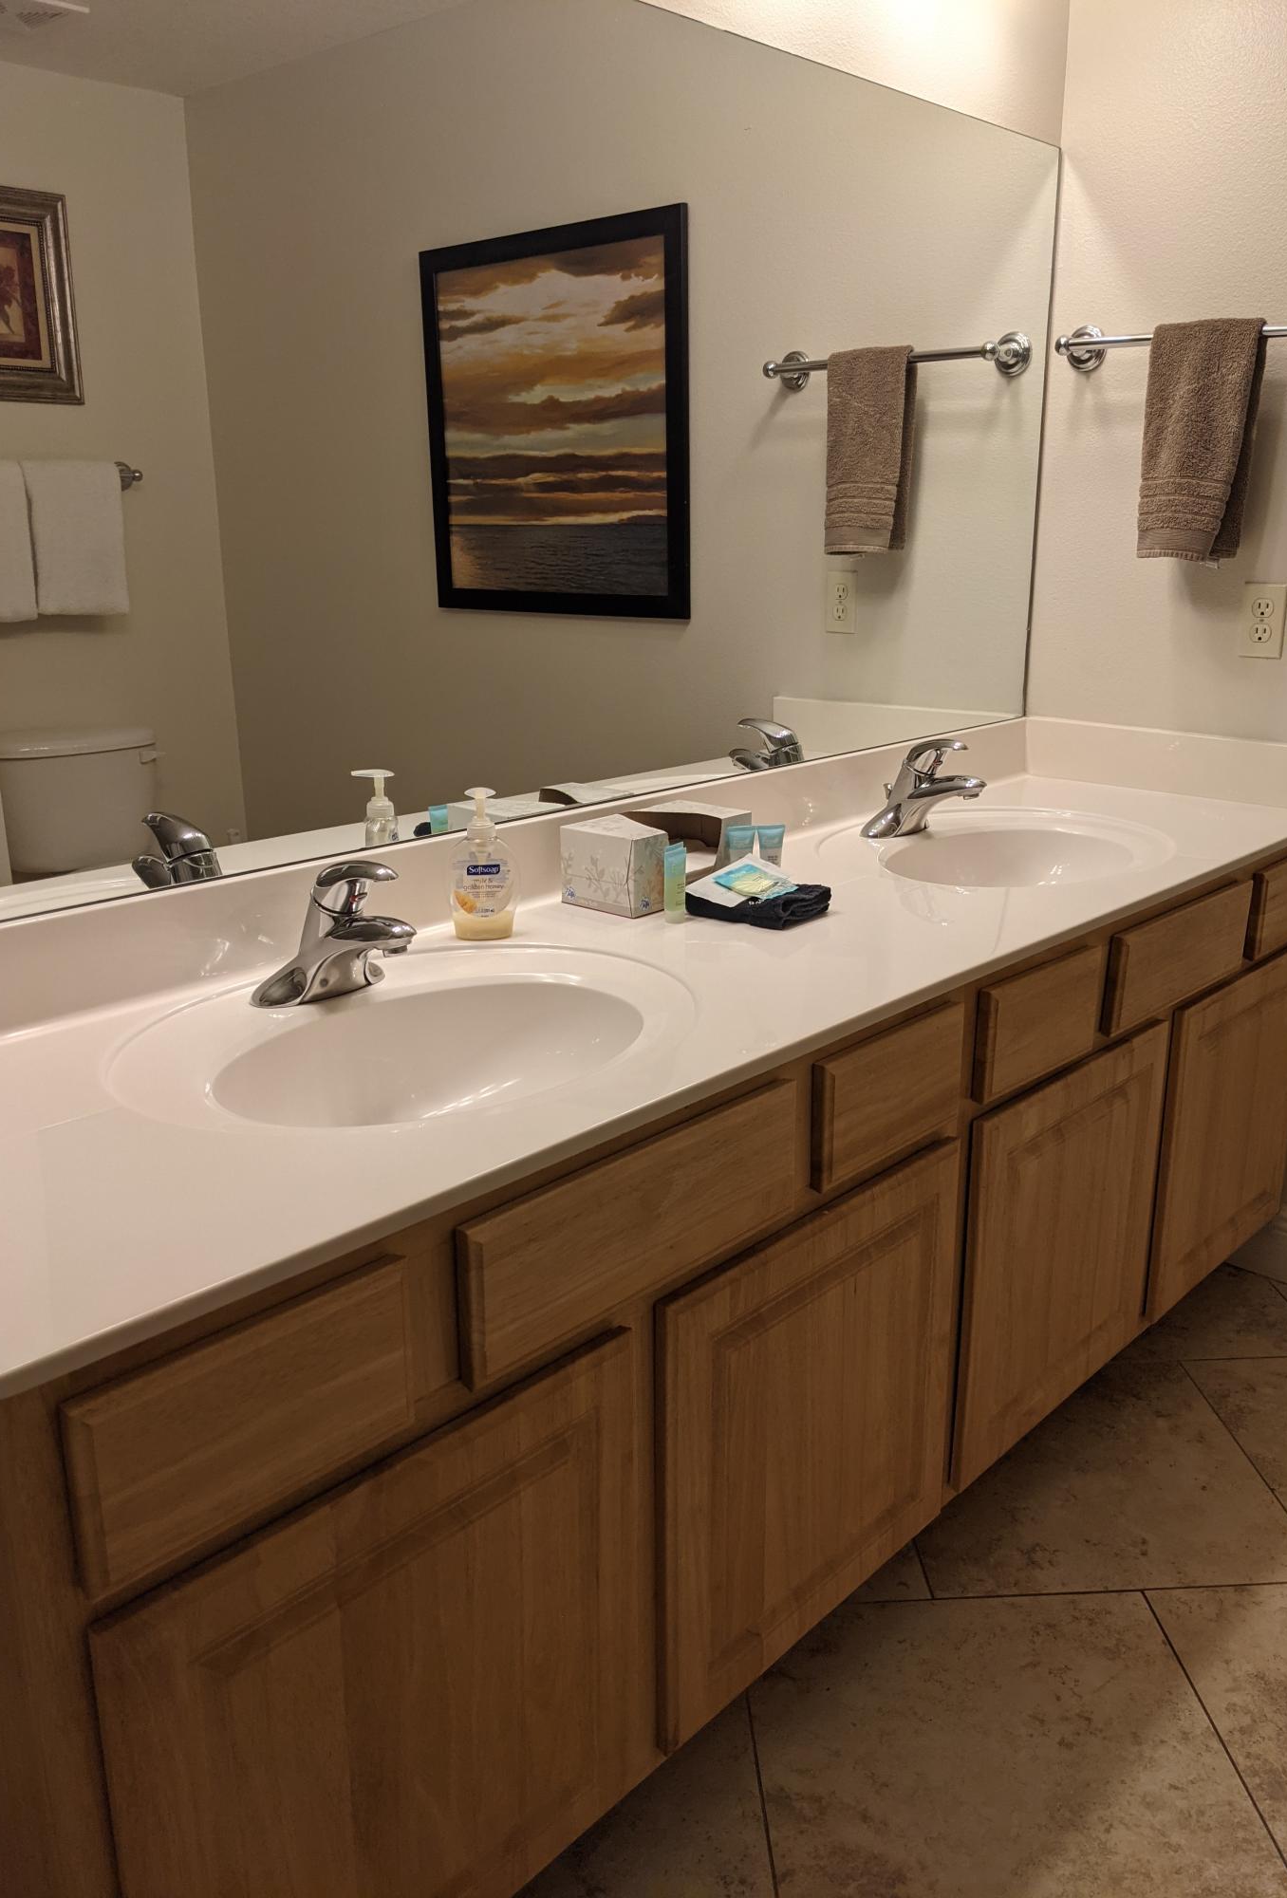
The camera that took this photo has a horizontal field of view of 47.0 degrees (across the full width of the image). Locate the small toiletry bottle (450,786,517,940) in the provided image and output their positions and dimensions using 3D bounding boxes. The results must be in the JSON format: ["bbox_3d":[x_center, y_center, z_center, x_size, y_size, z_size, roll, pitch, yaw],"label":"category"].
[{"bbox_3d":[-0.180,-0.093,1.648,0.078,0.172,0.054,-2,16,-6],"label":"small toiletry bottle"}]

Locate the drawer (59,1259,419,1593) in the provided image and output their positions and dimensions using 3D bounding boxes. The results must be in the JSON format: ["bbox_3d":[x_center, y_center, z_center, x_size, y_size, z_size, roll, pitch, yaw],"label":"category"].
[{"bbox_3d":[-0.260,0.300,0.970,0.030,0.131,0.247,14,22,41],"label":"drawer"}]

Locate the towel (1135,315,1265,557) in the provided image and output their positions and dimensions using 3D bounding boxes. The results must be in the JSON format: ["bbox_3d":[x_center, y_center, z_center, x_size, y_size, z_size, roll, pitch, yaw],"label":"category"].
[{"bbox_3d":[0.845,-0.775,2.267,0.174,0.344,0.070,14,22,41],"label":"towel"}]

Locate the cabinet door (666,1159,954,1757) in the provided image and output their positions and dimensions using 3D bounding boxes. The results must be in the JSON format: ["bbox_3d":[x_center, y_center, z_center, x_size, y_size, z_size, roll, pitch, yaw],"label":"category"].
[{"bbox_3d":[0.179,0.482,1.514,0.018,0.469,0.479,14,22,41],"label":"cabinet door"}]

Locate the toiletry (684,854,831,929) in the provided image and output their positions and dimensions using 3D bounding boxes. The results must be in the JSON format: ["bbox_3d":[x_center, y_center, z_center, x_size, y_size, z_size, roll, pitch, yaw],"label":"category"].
[{"bbox_3d":[0.138,-0.068,1.770,0.148,0.048,0.130,14,22,41],"label":"toiletry"}]

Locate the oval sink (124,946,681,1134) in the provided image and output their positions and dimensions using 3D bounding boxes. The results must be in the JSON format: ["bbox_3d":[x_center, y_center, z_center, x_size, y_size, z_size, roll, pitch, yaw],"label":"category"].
[{"bbox_3d":[-0.219,0.134,1.394,0.455,0.145,0.560,14,22,41],"label":"oval sink"}]

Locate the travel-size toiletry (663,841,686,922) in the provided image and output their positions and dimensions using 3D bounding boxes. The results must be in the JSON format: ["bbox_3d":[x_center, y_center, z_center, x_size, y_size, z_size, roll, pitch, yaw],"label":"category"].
[{"bbox_3d":[0.035,-0.076,1.723,0.026,0.093,0.033,14,22,41],"label":"travel-size toiletry"}]

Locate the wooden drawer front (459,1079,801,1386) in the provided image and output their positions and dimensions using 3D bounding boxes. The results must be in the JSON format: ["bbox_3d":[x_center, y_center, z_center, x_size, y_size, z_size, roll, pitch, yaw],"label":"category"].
[{"bbox_3d":[0.000,0.225,1.241,0.018,0.131,0.396,14,22,41],"label":"wooden drawer front"}]

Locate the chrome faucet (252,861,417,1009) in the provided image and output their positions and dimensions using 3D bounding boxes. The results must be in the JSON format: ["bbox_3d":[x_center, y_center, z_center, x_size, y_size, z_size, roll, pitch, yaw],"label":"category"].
[{"bbox_3d":[-0.282,-0.019,1.437,0.183,0.148,0.152,14,22,41],"label":"chrome faucet"}]

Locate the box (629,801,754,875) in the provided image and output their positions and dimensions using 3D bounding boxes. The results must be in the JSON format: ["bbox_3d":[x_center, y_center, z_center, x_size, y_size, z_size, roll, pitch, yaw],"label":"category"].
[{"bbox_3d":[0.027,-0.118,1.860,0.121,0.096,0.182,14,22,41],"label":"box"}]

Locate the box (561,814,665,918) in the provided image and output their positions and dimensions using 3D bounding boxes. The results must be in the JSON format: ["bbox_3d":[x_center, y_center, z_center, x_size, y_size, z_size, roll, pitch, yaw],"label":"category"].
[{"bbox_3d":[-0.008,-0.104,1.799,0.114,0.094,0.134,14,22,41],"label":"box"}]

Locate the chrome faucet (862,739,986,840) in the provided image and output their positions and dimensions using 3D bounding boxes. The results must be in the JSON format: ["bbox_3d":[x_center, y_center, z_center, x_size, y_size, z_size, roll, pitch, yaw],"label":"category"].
[{"bbox_3d":[0.423,-0.241,2.177,0.172,0.148,0.154,14,22,41],"label":"chrome faucet"}]

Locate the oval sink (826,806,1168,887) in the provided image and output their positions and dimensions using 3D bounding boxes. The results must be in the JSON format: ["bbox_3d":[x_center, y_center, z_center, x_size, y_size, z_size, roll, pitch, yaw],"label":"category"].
[{"bbox_3d":[0.503,-0.084,2.142,0.466,0.140,0.560,14,22,41],"label":"oval sink"}]

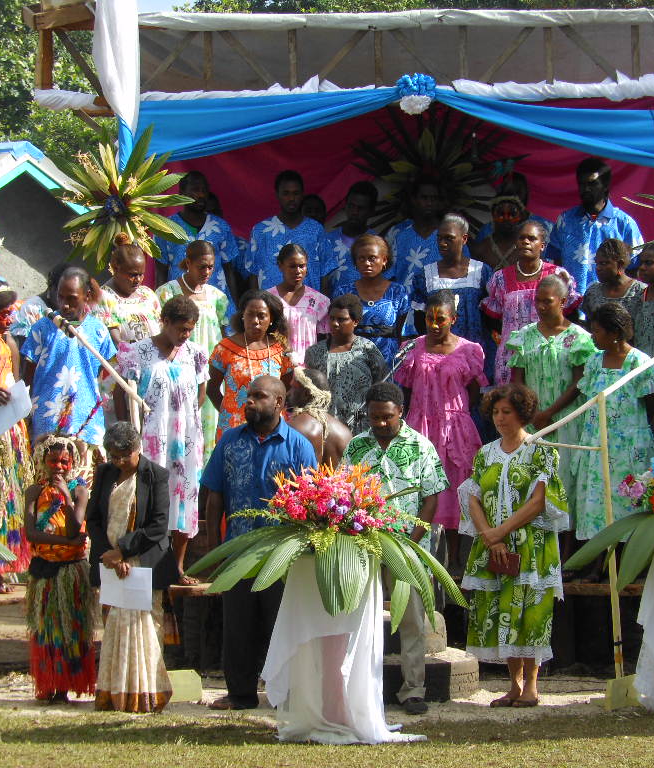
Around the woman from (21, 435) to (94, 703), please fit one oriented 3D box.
[{"bbox_3d":[-1.385,0.955,21.600,0.370,1.390,0.330,0,0,-5],"label":"woman"}]

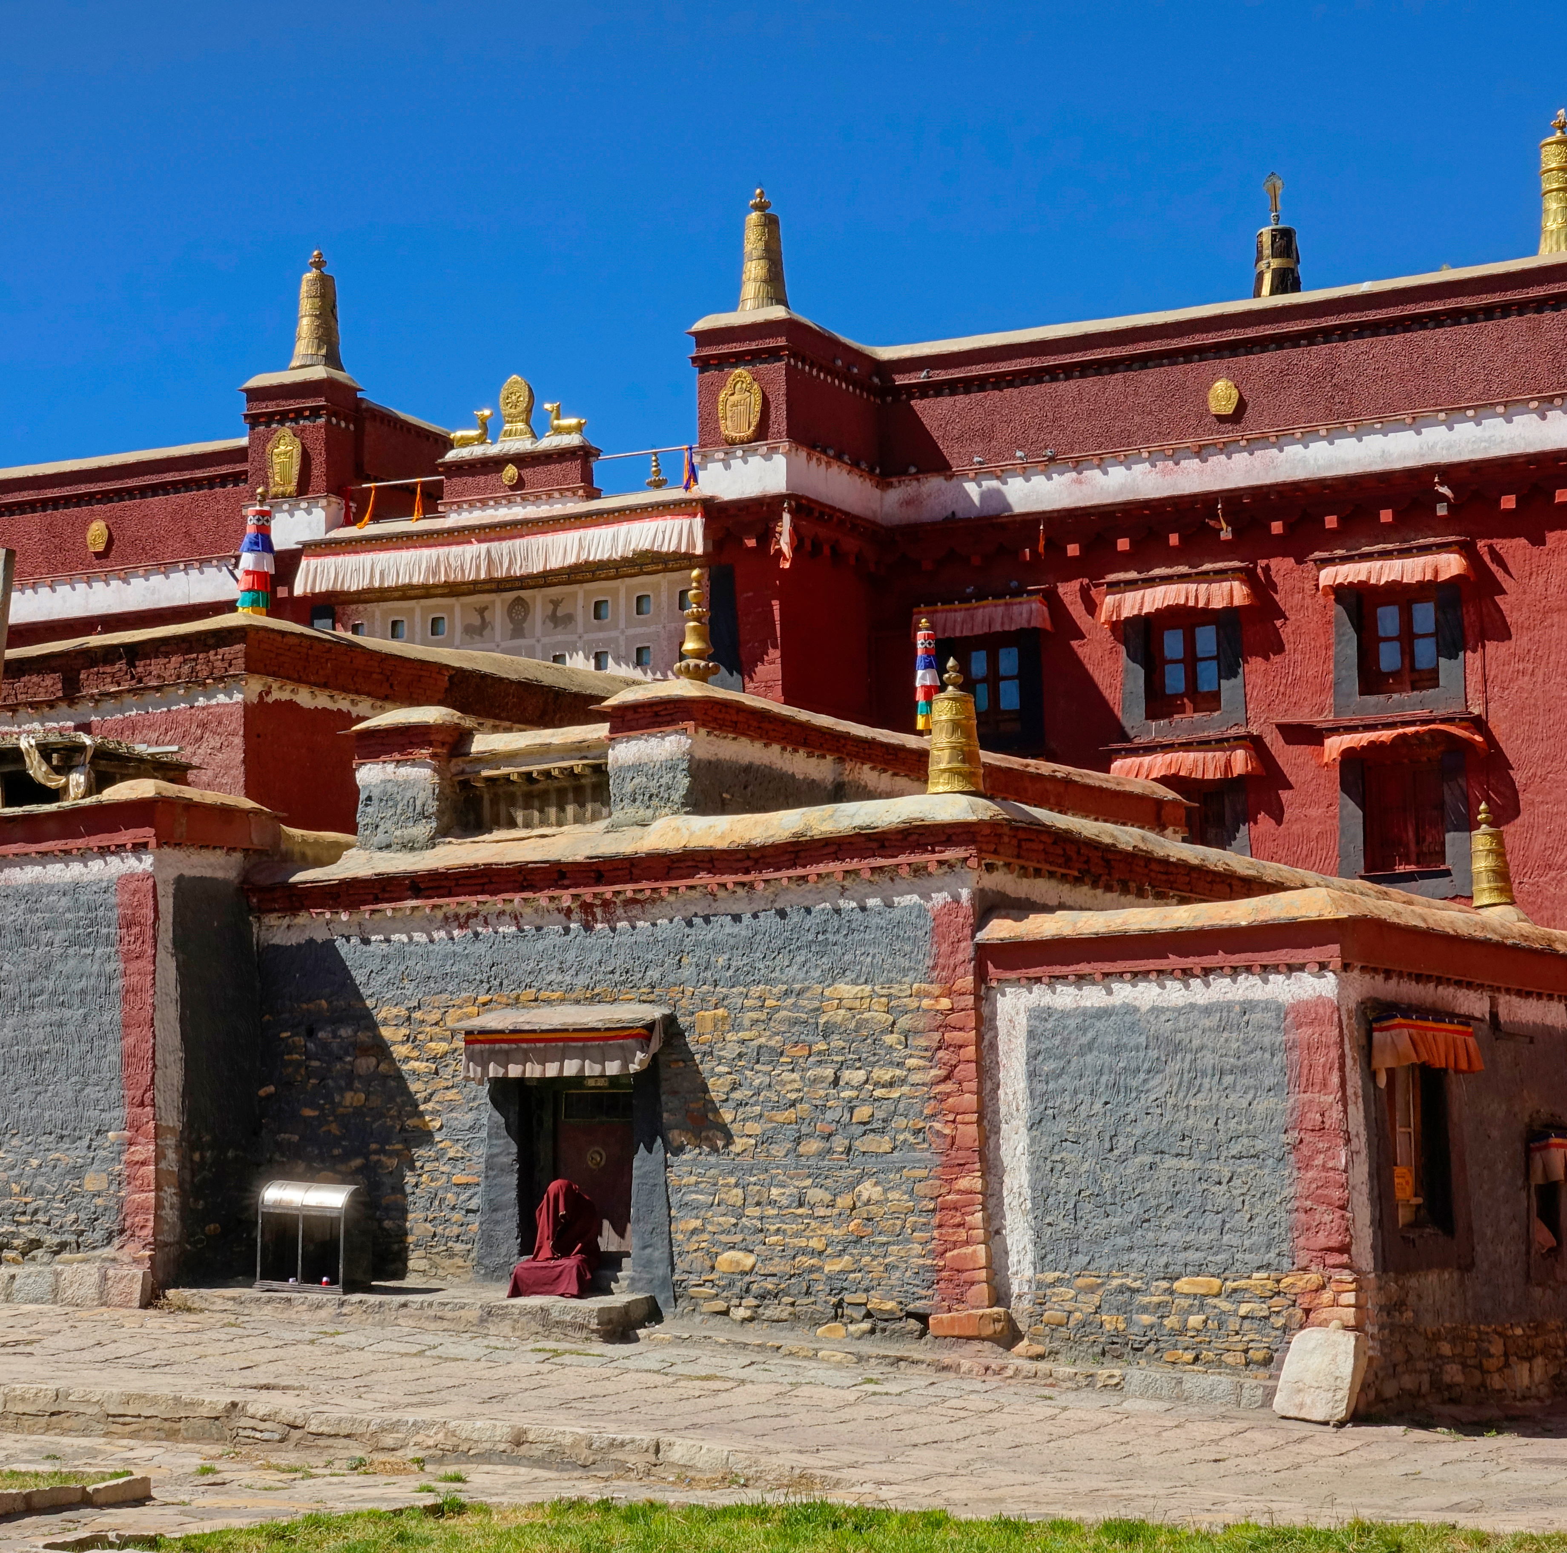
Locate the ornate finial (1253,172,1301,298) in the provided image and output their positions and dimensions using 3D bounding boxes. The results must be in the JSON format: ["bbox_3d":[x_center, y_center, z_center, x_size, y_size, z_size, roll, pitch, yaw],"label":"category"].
[{"bbox_3d":[7.709,-8.421,54.500,0.700,2.073,0.700,0,-7,0],"label":"ornate finial"}]

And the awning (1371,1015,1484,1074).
[{"bbox_3d":[5.476,2.294,29.767,0.360,0.444,1.450,-5,-8,35],"label":"awning"}]

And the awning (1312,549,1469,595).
[{"bbox_3d":[9.777,-3.243,55.967,2.429,0.540,0.480,-4,-8,31],"label":"awning"}]

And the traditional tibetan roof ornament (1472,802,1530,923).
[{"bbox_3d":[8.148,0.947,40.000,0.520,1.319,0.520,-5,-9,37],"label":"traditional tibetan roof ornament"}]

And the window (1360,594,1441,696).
[{"bbox_3d":[10.846,-2.401,61.424,1.450,1.850,0.250,-4,-8,31],"label":"window"}]

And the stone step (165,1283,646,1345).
[{"bbox_3d":[-3.862,5.431,35.511,1.000,0.410,6.822,7,-10,-44],"label":"stone step"}]

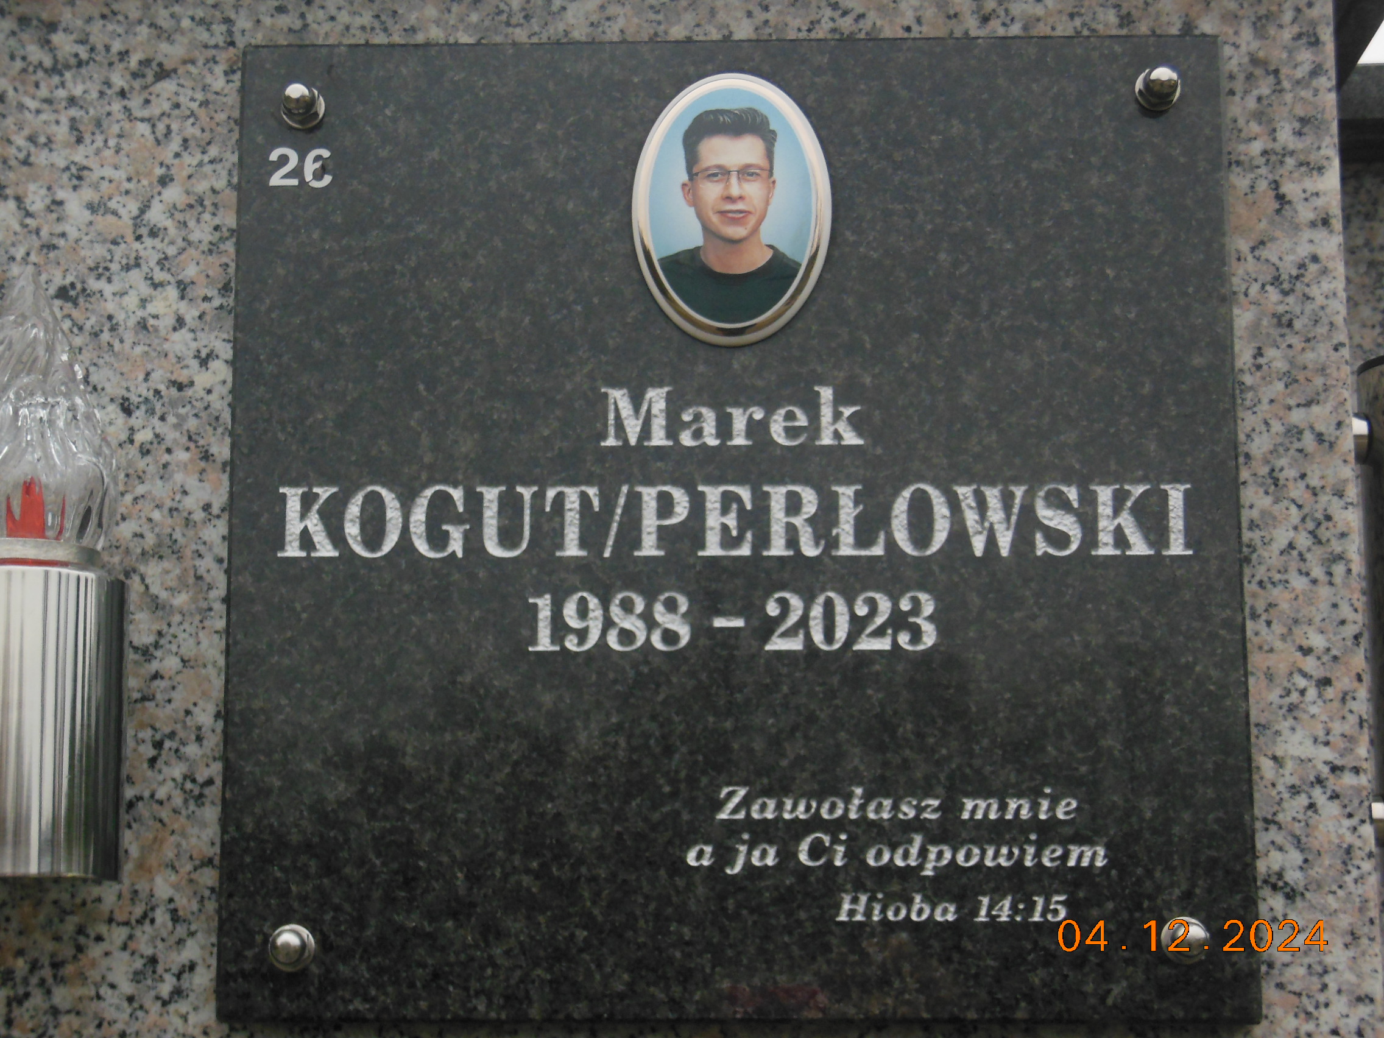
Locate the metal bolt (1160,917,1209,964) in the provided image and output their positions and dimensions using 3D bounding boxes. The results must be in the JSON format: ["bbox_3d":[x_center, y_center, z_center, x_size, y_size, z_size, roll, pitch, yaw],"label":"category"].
[{"bbox_3d":[0.173,0.146,0.918,0.017,0.017,0.014,0,-11,1],"label":"metal bolt"}]

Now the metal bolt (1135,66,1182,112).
[{"bbox_3d":[0.174,-0.161,0.976,0.017,0.017,0.014,0,-11,1],"label":"metal bolt"}]

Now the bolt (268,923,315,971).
[{"bbox_3d":[-0.141,0.150,0.924,0.017,0.017,0.014,0,-11,1],"label":"bolt"}]

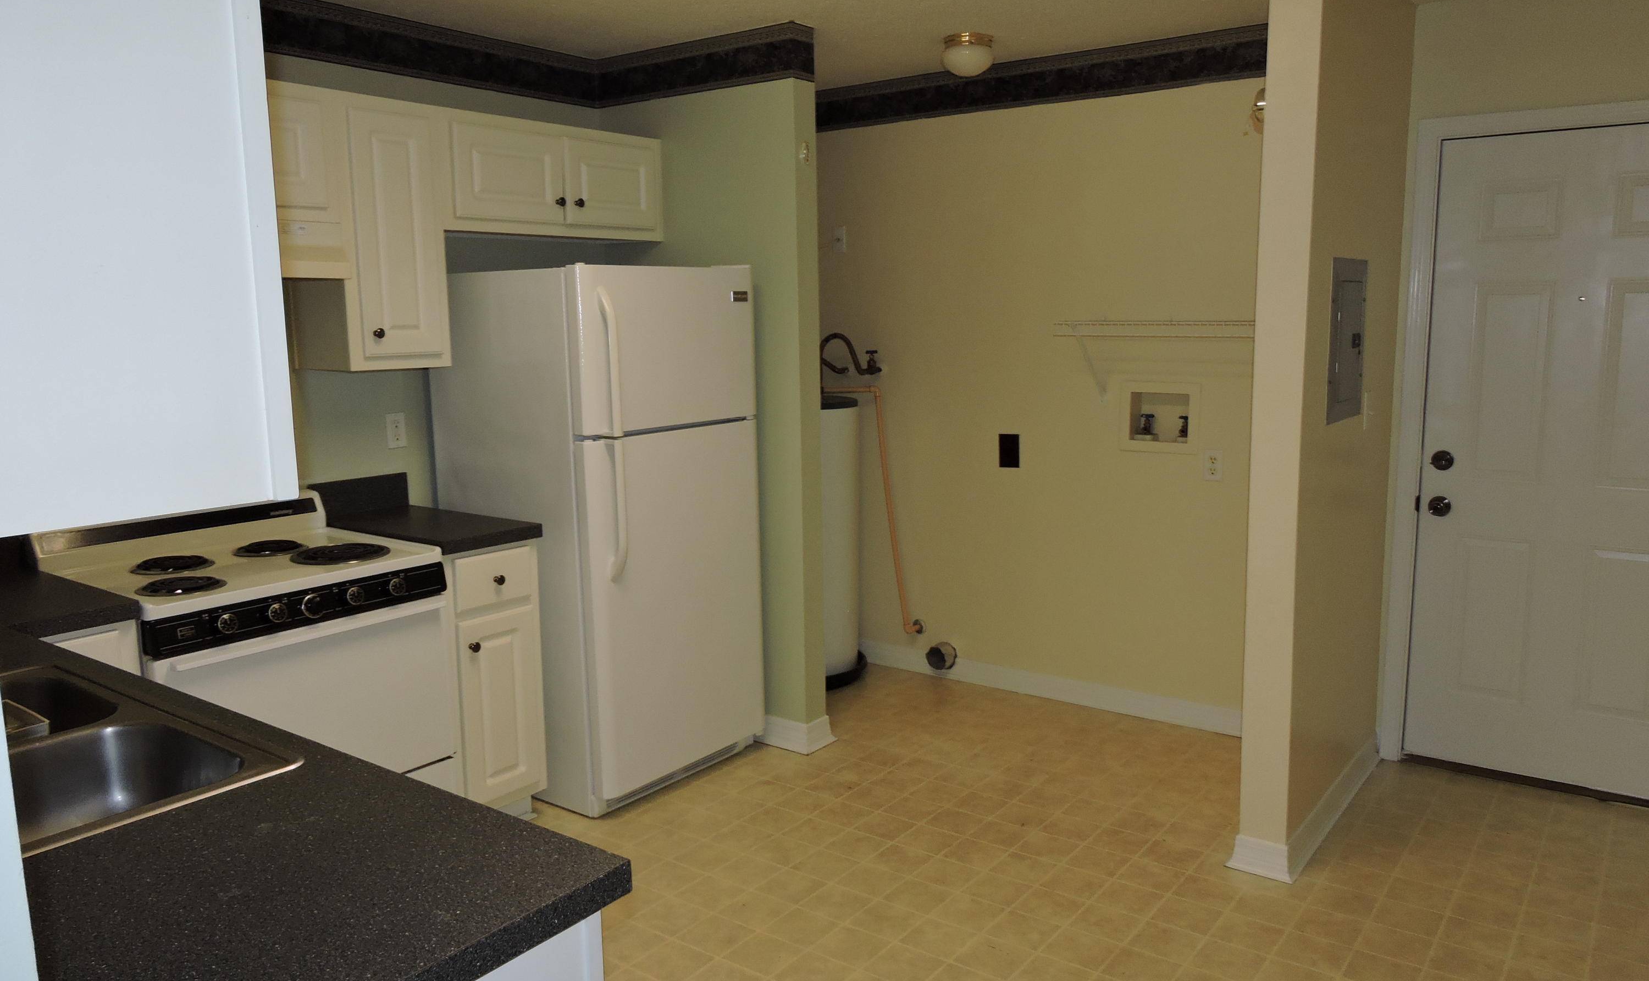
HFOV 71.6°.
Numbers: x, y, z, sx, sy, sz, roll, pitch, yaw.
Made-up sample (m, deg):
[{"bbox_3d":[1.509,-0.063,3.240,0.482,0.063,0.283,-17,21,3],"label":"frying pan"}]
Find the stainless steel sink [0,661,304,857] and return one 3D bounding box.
[{"bbox_3d":[-1.237,0.477,1.673,0.845,0.183,0.565,5,11,37],"label":"stainless steel sink"}]

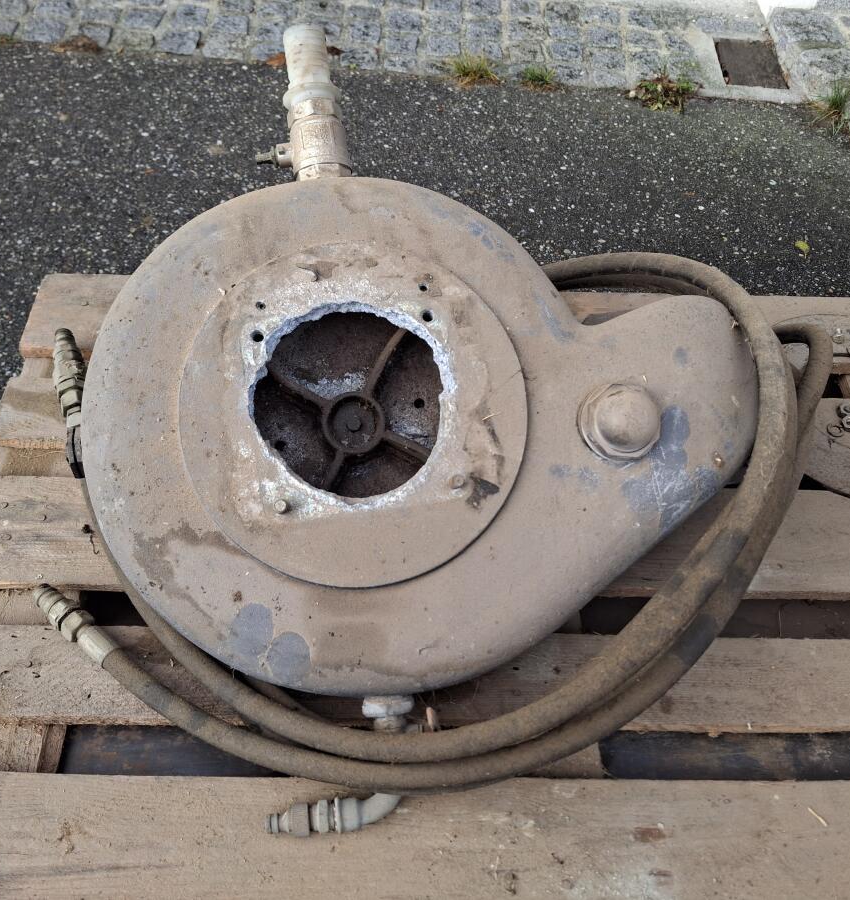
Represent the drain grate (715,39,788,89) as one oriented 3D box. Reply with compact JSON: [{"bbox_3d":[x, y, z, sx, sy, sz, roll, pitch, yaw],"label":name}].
[{"bbox_3d":[0.966,-1.143,2.584,0.182,0.025,0.250,1,55,-2],"label":"drain grate"}]

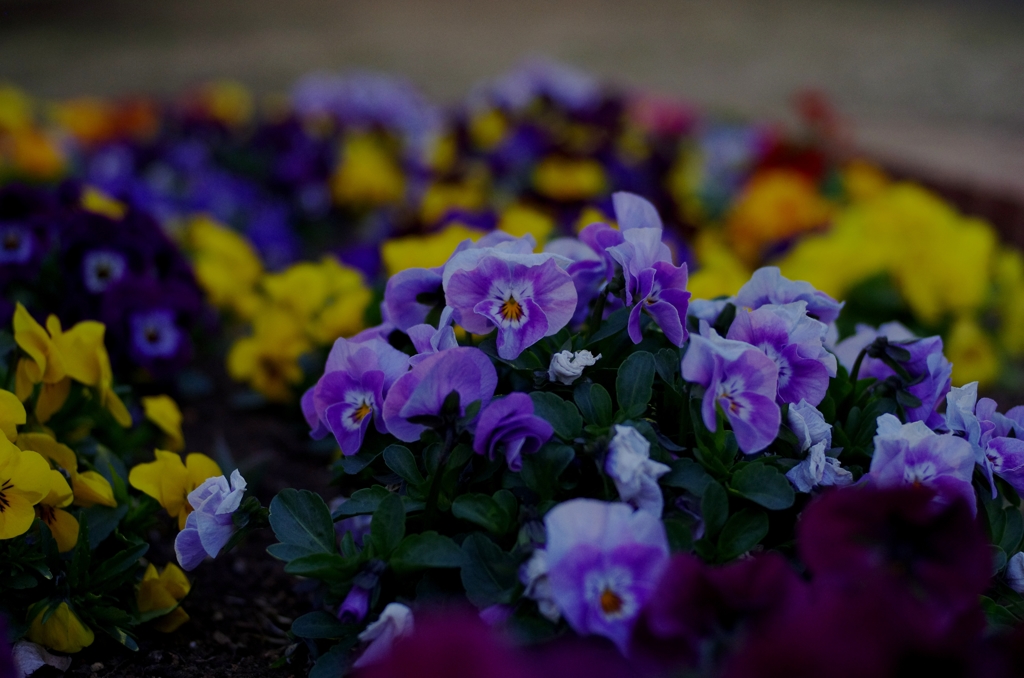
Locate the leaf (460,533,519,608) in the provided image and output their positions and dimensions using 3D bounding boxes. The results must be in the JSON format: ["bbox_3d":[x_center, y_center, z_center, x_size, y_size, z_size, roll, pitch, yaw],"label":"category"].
[{"bbox_3d":[-0.007,0.074,0.545,0.019,0.025,0.010,4,15,15],"label":"leaf"}]

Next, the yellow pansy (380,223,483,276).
[{"bbox_3d":[-0.047,-0.051,1.000,0.056,0.042,0.030,0,17,0],"label":"yellow pansy"}]

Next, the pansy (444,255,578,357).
[{"bbox_3d":[-0.001,-0.011,0.600,0.045,0.036,0.018,0,6,-2],"label":"pansy"}]

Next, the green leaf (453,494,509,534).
[{"bbox_3d":[-0.011,0.059,0.568,0.019,0.014,0.012,5,15,19],"label":"green leaf"}]

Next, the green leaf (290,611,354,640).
[{"bbox_3d":[-0.064,0.096,0.575,0.021,0.009,0.013,0,17,0],"label":"green leaf"}]

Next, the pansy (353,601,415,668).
[{"bbox_3d":[-0.043,0.100,0.575,0.022,0.024,0.020,6,18,20],"label":"pansy"}]

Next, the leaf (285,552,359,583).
[{"bbox_3d":[-0.064,0.076,0.570,0.025,0.007,0.014,-5,24,-11],"label":"leaf"}]

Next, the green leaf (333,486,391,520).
[{"bbox_3d":[-0.057,0.061,0.640,0.025,0.008,0.015,-9,39,-2],"label":"green leaf"}]

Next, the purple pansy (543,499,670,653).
[{"bbox_3d":[0.031,0.078,0.559,0.041,0.048,0.020,-1,17,-3],"label":"purple pansy"}]

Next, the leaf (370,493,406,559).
[{"bbox_3d":[-0.042,0.063,0.575,0.012,0.022,0.007,9,3,0],"label":"leaf"}]

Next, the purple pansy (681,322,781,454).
[{"bbox_3d":[0.087,0.020,0.680,0.040,0.051,0.024,-3,17,-11],"label":"purple pansy"}]

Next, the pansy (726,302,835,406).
[{"bbox_3d":[0.102,0.007,0.654,0.042,0.040,0.018,-2,17,-6],"label":"pansy"}]

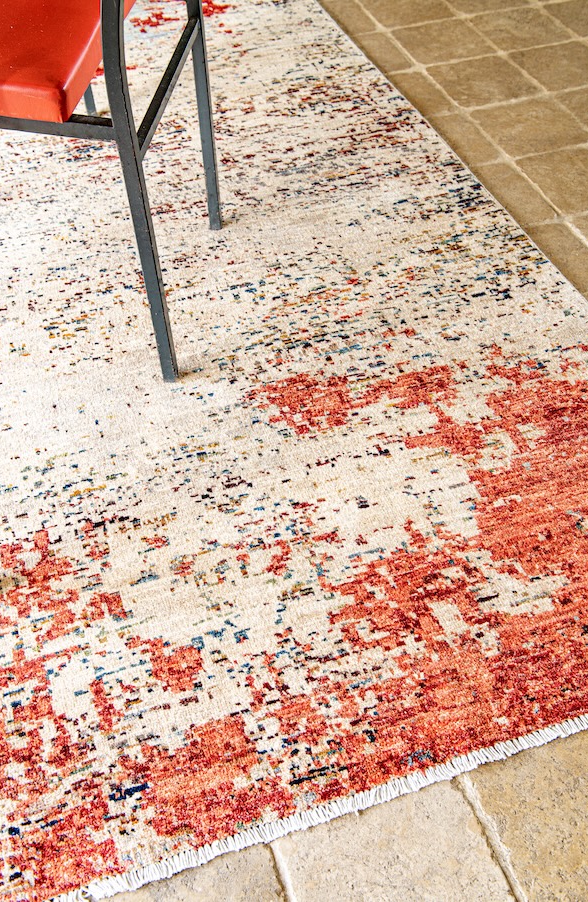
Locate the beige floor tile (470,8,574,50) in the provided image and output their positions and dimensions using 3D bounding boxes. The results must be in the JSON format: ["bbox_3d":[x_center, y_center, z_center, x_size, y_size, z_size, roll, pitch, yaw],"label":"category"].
[{"bbox_3d":[0.566,-1.057,2.202,0.195,0.012,0.197,-15,51,-12],"label":"beige floor tile"}]

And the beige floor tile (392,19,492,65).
[{"bbox_3d":[0.365,-1.004,2.158,0.189,0.012,0.199,-15,51,-12],"label":"beige floor tile"}]

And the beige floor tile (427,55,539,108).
[{"bbox_3d":[0.435,-0.851,2.028,0.192,0.012,0.203,-15,51,-12],"label":"beige floor tile"}]

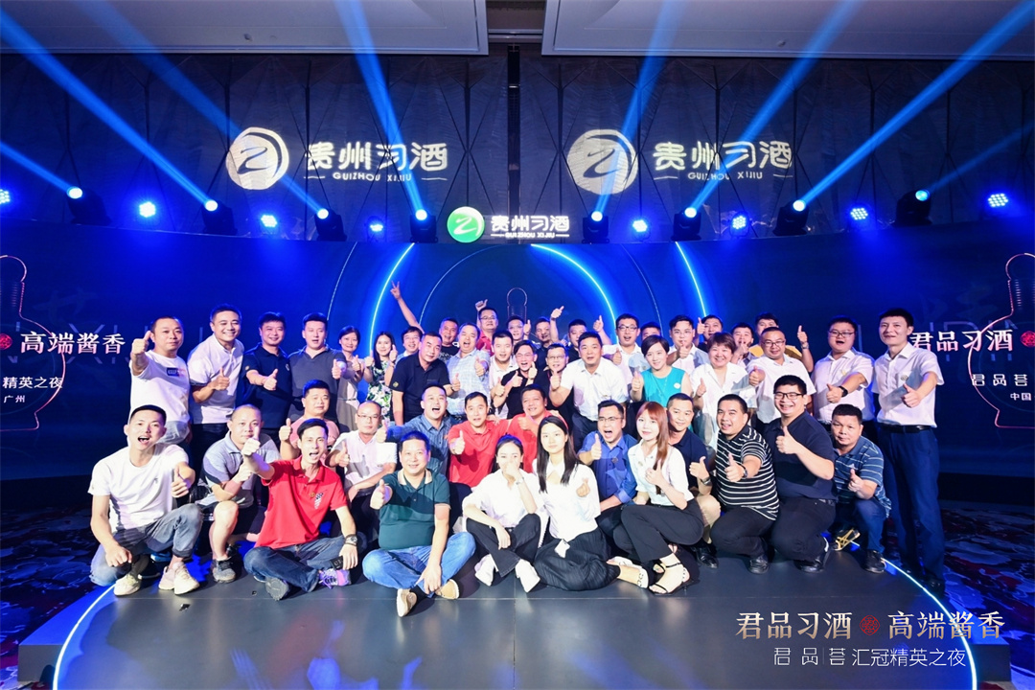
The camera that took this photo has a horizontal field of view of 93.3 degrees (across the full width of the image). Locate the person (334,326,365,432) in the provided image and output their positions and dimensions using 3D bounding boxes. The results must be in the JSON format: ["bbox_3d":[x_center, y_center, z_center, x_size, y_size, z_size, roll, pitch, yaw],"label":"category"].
[{"bbox_3d":[-1.462,0.698,4.248,0.440,1.650,0.340,1,-3,-18],"label":"person"}]

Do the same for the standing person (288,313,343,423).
[{"bbox_3d":[-1.438,0.637,3.485,0.470,1.732,0.360,0,-1,-18],"label":"standing person"}]

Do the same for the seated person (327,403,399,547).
[{"bbox_3d":[-1.072,0.944,3.363,0.500,1.116,0.660,0,-1,-18],"label":"seated person"}]

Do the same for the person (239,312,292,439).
[{"bbox_3d":[-1.793,0.637,3.485,0.470,1.732,0.420,0,-1,-32],"label":"person"}]

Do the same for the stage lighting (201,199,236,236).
[{"bbox_3d":[-3.732,-1.588,6.111,0.330,0.455,0.330,0,-1,5],"label":"stage lighting"}]

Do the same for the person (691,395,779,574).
[{"bbox_3d":[1.530,0.917,3.414,0.640,1.120,0.520,3,-4,-44],"label":"person"}]

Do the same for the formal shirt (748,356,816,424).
[{"bbox_3d":[2.042,0.336,3.767,0.520,0.600,0.340,-1,-4,22],"label":"formal shirt"}]

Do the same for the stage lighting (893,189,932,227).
[{"bbox_3d":[4.801,-1.641,5.951,0.330,0.400,0.310,0,-3,-8],"label":"stage lighting"}]

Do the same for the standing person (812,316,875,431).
[{"bbox_3d":[2.259,0.653,3.384,0.480,1.697,0.420,-1,-1,43],"label":"standing person"}]

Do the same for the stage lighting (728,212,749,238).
[{"bbox_3d":[2.950,-1.575,6.498,0.260,0.330,0.230,0,-3,8],"label":"stage lighting"}]

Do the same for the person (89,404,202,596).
[{"bbox_3d":[-2.125,0.829,2.811,0.600,1.000,0.620,2,-4,-27],"label":"person"}]

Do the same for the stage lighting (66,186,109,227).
[{"bbox_3d":[-4.851,-1.522,5.541,0.340,0.430,0.330,0,-4,-3],"label":"stage lighting"}]

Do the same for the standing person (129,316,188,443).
[{"bbox_3d":[-2.359,0.669,3.212,0.500,1.690,0.480,3,-5,-40],"label":"standing person"}]

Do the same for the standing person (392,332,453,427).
[{"bbox_3d":[-0.789,0.645,3.966,0.520,1.530,0.480,1,-4,-9],"label":"standing person"}]

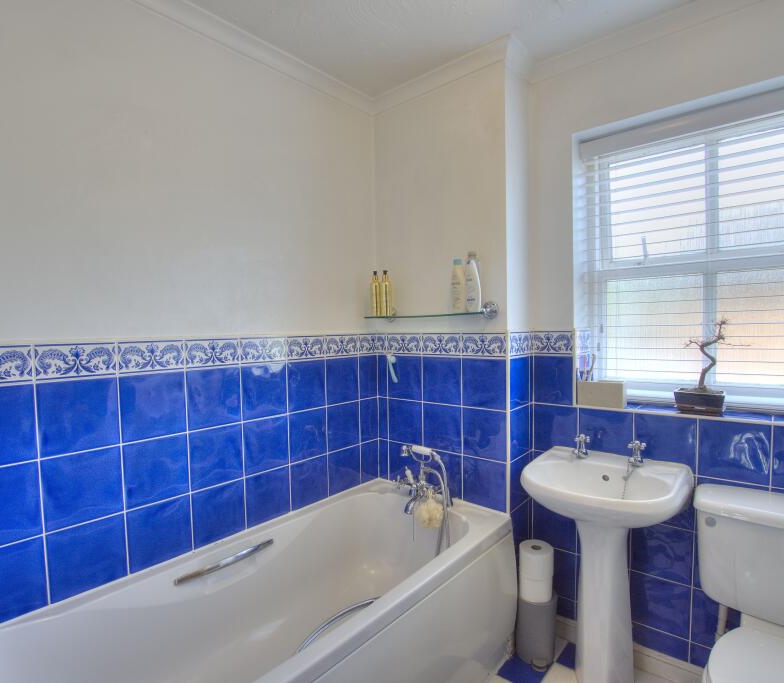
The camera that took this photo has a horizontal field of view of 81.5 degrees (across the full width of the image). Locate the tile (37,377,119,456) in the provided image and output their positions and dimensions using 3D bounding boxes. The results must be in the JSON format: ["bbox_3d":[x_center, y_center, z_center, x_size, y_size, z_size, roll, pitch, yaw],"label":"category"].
[{"bbox_3d":[-0.860,0.205,1.256,0.009,0.200,0.199,1,2,40],"label":"tile"}]

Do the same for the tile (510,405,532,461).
[{"bbox_3d":[0.507,0.366,1.817,0.010,0.199,0.178,1,2,41],"label":"tile"}]

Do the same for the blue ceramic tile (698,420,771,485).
[{"bbox_3d":[1.110,0.357,1.478,0.198,0.198,0.008,1,2,40],"label":"blue ceramic tile"}]

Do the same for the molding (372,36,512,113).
[{"bbox_3d":[0.169,-1.084,1.877,0.704,0.058,0.050,1,2,41],"label":"molding"}]

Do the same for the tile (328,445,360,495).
[{"bbox_3d":[-0.208,0.569,2.021,0.010,0.188,0.197,1,2,41],"label":"tile"}]

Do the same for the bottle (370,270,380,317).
[{"bbox_3d":[-0.075,-0.218,2.089,0.049,0.210,0.049,-1,2,0],"label":"bottle"}]

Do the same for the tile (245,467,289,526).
[{"bbox_3d":[-0.468,0.584,1.721,0.010,0.190,0.197,0,2,41],"label":"tile"}]

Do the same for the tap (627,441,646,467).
[{"bbox_3d":[0.874,0.405,1.628,0.058,0.088,0.095,1,2,40],"label":"tap"}]

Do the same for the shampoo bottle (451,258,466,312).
[{"bbox_3d":[0.263,-0.220,1.797,0.063,0.211,0.043,0,2,41],"label":"shampoo bottle"}]

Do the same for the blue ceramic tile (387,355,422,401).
[{"bbox_3d":[0.060,0.165,2.070,0.199,0.200,0.010,1,2,41],"label":"blue ceramic tile"}]

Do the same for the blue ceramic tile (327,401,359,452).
[{"bbox_3d":[-0.210,0.371,1.993,0.008,0.198,0.198,1,2,40],"label":"blue ceramic tile"}]

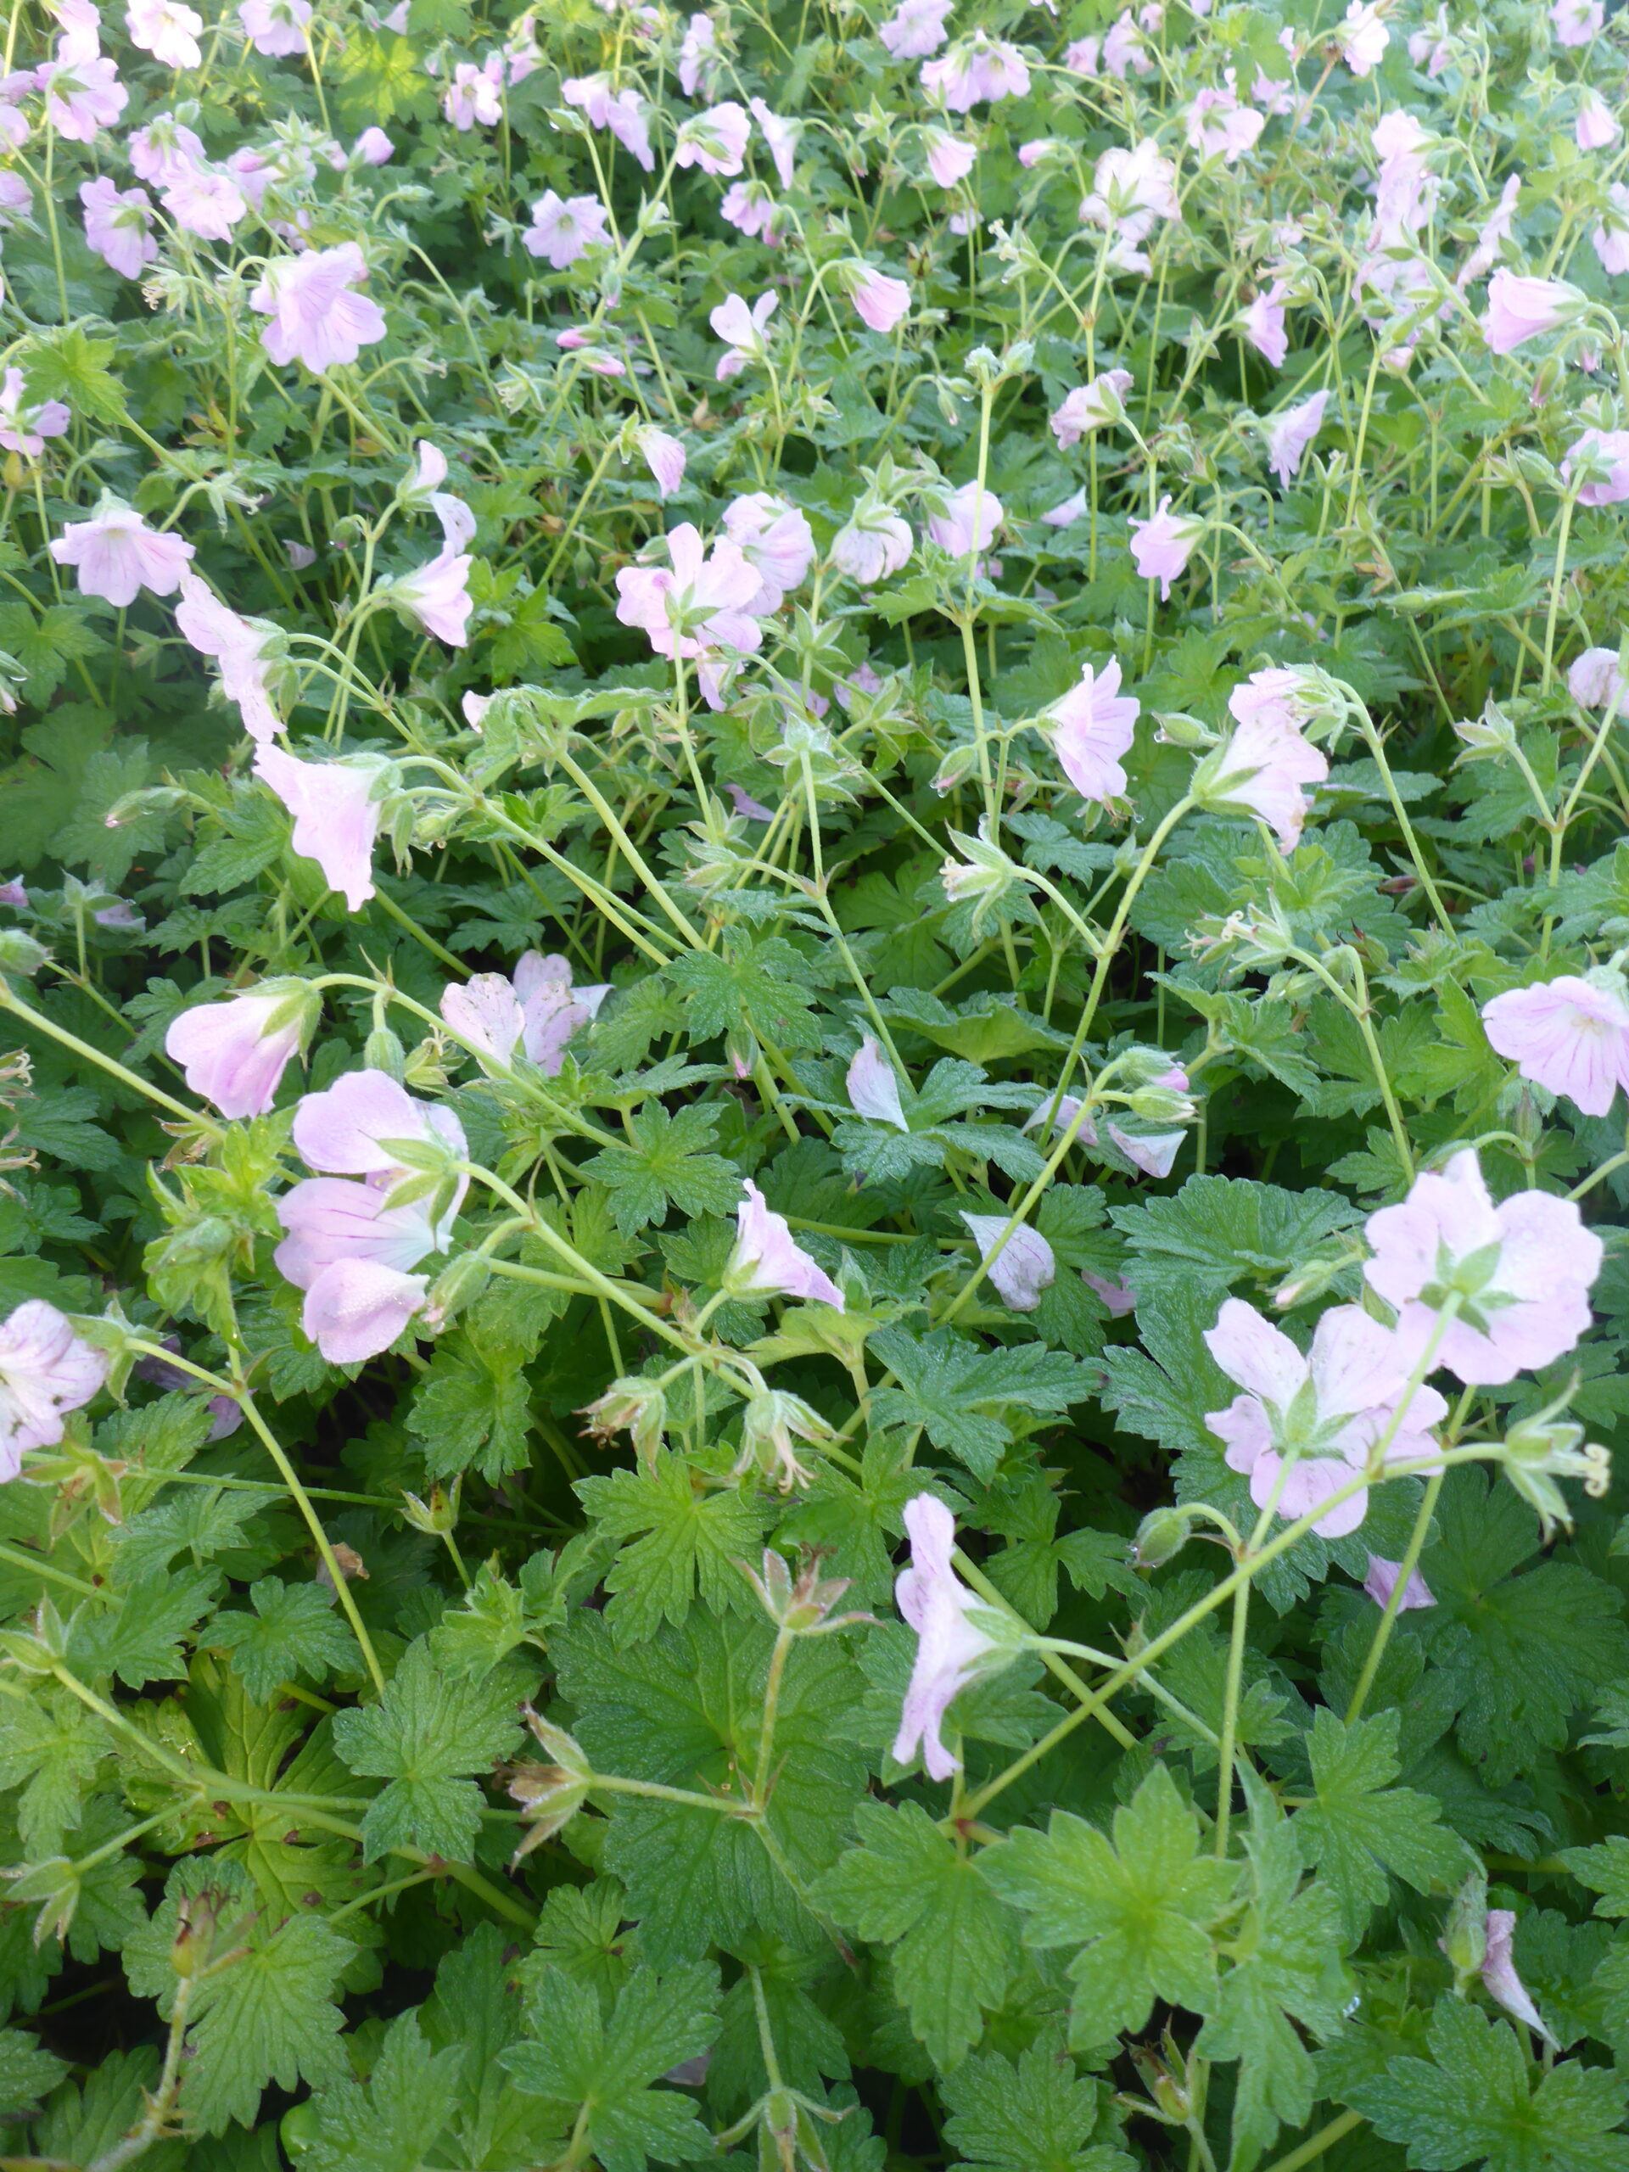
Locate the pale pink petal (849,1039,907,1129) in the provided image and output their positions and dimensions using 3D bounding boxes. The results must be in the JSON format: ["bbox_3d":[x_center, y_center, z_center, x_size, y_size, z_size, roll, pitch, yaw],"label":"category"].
[{"bbox_3d":[0.014,-0.001,0.390,0.013,0.007,0.021,-19,76,-11],"label":"pale pink petal"}]

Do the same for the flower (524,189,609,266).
[{"bbox_3d":[-0.112,-0.386,0.790,0.037,0.033,0.016,-6,30,-7],"label":"flower"}]

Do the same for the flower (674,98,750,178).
[{"bbox_3d":[-0.052,-0.442,0.810,0.025,0.034,0.035,24,20,-42],"label":"flower"}]

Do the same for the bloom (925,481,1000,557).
[{"bbox_3d":[0.046,-0.194,0.590,0.023,0.024,0.024,-30,33,22],"label":"bloom"}]

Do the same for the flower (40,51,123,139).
[{"bbox_3d":[-0.340,-0.456,0.800,0.040,0.040,0.024,9,4,10],"label":"flower"}]

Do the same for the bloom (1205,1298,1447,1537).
[{"bbox_3d":[0.083,0.058,0.292,0.040,0.041,0.018,18,14,21],"label":"bloom"}]

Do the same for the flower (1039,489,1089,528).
[{"bbox_3d":[0.091,-0.210,0.640,0.018,0.009,0.014,0,41,0],"label":"flower"}]

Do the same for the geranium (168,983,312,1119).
[{"bbox_3d":[-0.103,-0.010,0.325,0.024,0.022,0.022,-40,46,6],"label":"geranium"}]

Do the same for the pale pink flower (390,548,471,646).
[{"bbox_3d":[-0.115,-0.148,0.520,0.021,0.028,0.028,13,38,-18],"label":"pale pink flower"}]

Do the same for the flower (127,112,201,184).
[{"bbox_3d":[-0.298,-0.438,0.810,0.033,0.033,0.021,-25,8,-26],"label":"flower"}]

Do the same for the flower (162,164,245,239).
[{"bbox_3d":[-0.269,-0.390,0.770,0.033,0.032,0.019,-14,44,-16],"label":"flower"}]

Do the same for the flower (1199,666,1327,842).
[{"bbox_3d":[0.095,-0.075,0.390,0.021,0.037,0.036,6,37,-24],"label":"flower"}]

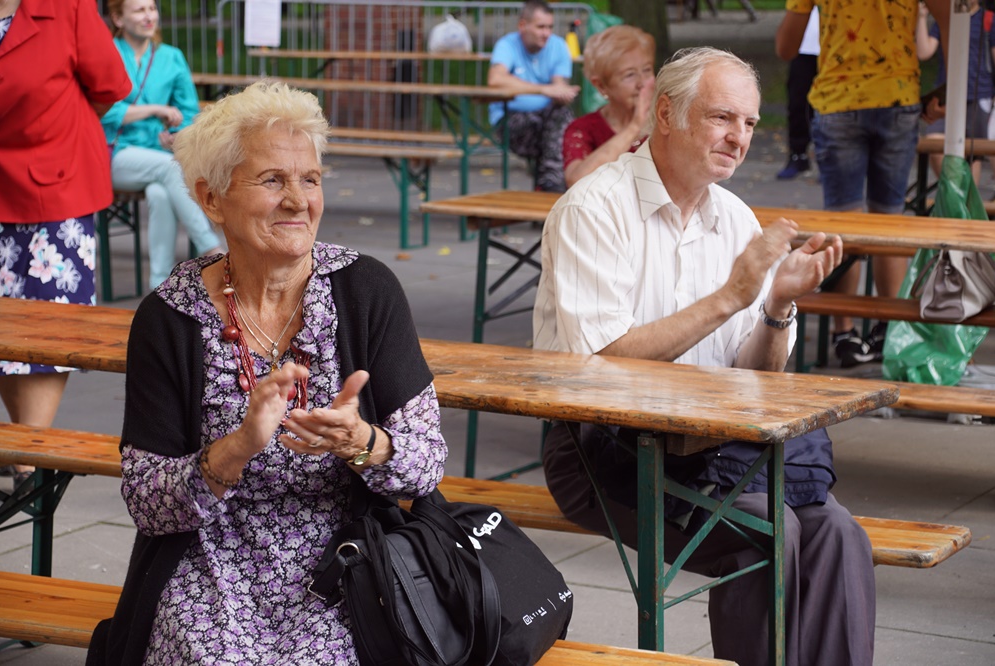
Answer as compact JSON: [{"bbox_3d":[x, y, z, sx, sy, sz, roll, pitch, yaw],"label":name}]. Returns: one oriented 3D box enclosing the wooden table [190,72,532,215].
[{"bbox_3d":[-0.861,-0.933,13.140,2.200,0.765,0.500,5,10,24],"label":"wooden table"}]

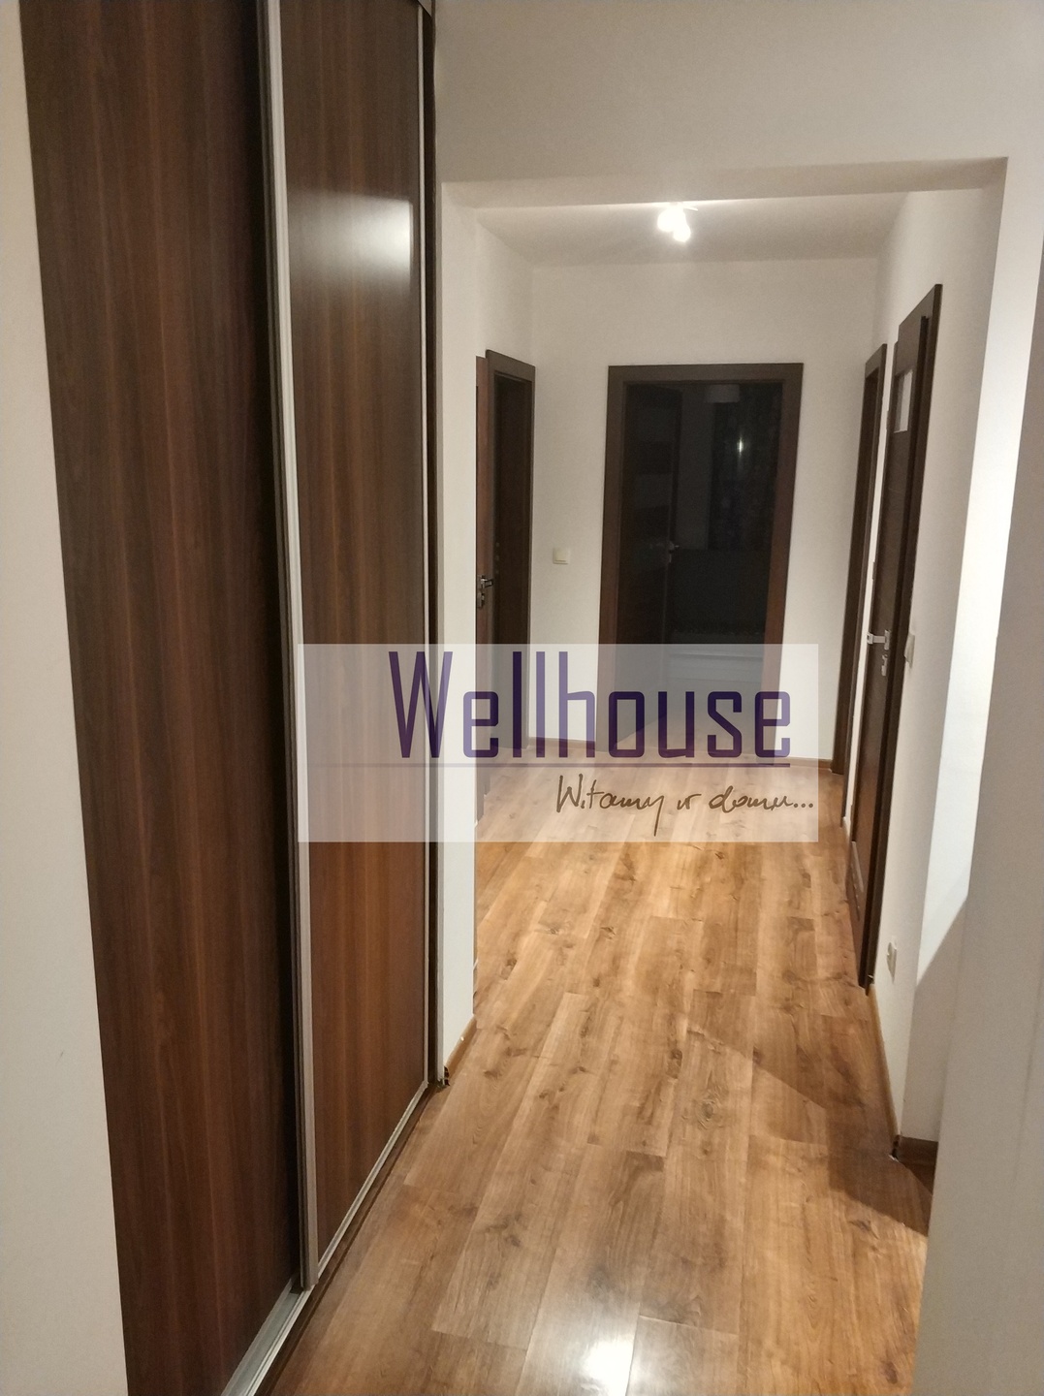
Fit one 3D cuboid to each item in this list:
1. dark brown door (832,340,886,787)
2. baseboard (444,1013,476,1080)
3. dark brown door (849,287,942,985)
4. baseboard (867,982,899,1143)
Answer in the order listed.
[{"bbox_3d":[1.598,-0.531,5.129,0.085,2.080,0.910,4,13,13],"label":"dark brown door"},{"bbox_3d":[-0.170,0.964,3.012,0.019,0.053,0.287,4,13,13],"label":"baseboard"},{"bbox_3d":[1.208,-0.188,3.603,0.080,2.080,0.955,4,13,13],"label":"dark brown door"},{"bbox_3d":[0.992,0.986,2.989,0.020,0.057,0.810,4,13,13],"label":"baseboard"}]

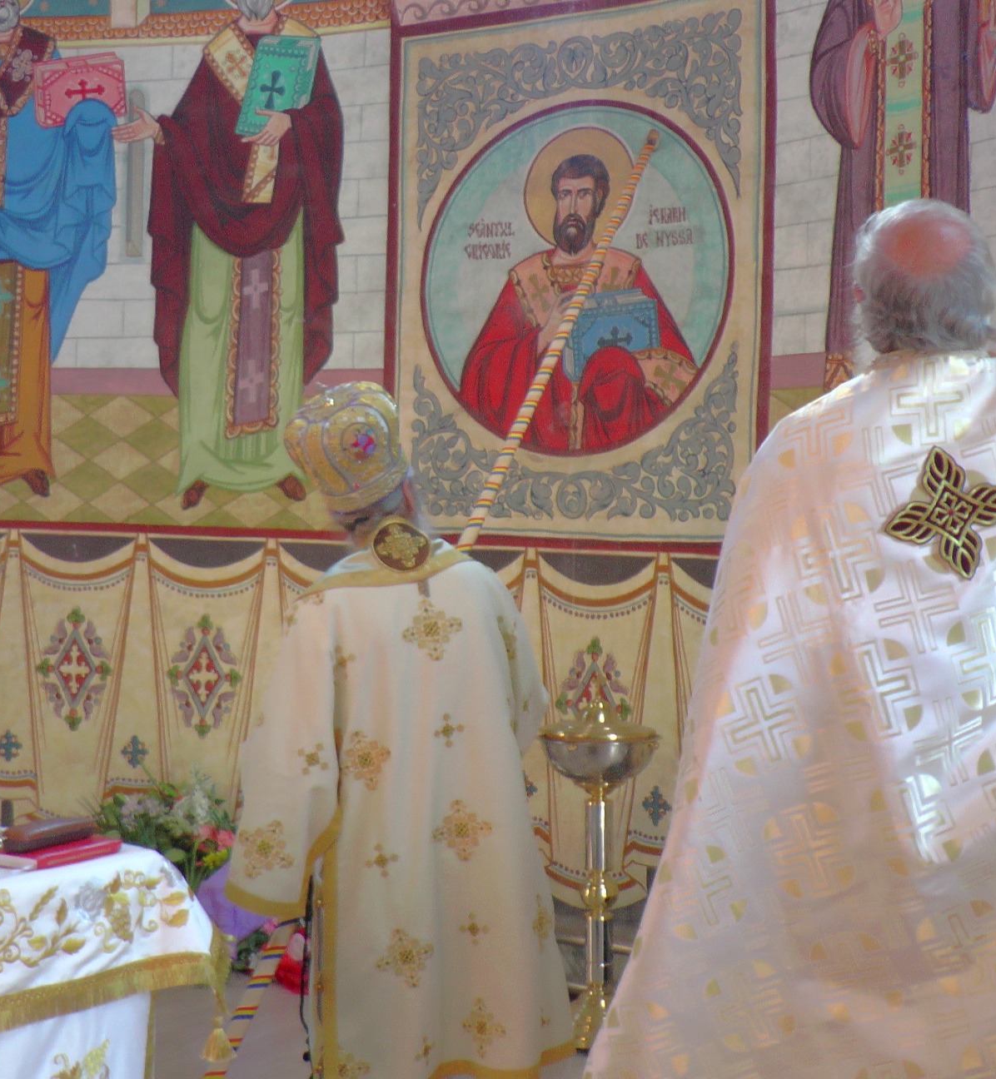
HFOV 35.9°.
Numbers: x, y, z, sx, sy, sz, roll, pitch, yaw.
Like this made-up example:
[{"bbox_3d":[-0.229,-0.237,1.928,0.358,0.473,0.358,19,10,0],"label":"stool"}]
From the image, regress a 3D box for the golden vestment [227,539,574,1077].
[{"bbox_3d":[-0.238,0.653,3.730,0.820,1.330,0.560,1,1,6],"label":"golden vestment"}]

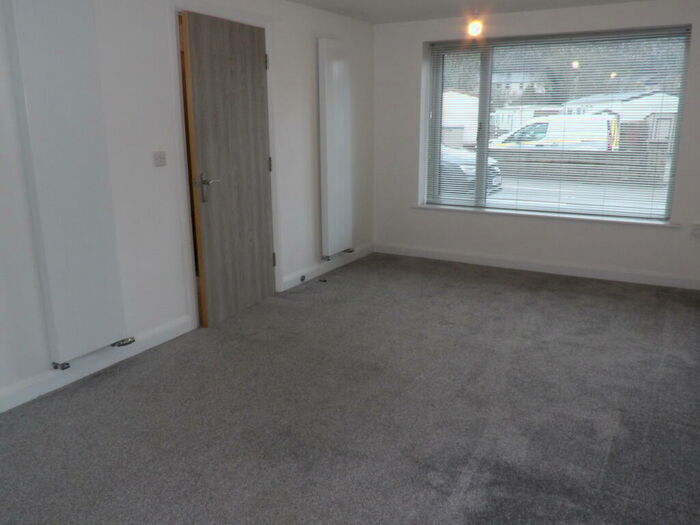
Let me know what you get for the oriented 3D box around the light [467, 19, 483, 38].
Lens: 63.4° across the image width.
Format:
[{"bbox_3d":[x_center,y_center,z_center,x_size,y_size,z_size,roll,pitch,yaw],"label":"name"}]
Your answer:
[{"bbox_3d":[0.755,-1.416,3.427,0.080,0.105,0.080,8,16,28],"label":"light"}]

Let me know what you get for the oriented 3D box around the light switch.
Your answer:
[{"bbox_3d":[-1.142,-0.624,3.408,0.012,0.087,0.087,8,16,28],"label":"light switch"}]

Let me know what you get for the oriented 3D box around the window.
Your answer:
[{"bbox_3d":[1.705,-1.210,5.066,2.162,1.534,0.120,8,16,28],"label":"window"}]

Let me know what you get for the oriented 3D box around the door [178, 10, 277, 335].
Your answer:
[{"bbox_3d":[-0.803,-0.617,3.968,0.042,1.987,0.829,6,15,24],"label":"door"}]

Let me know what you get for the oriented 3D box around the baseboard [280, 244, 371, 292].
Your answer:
[{"bbox_3d":[-0.171,0.013,5.327,0.022,0.120,1.676,8,16,28],"label":"baseboard"}]

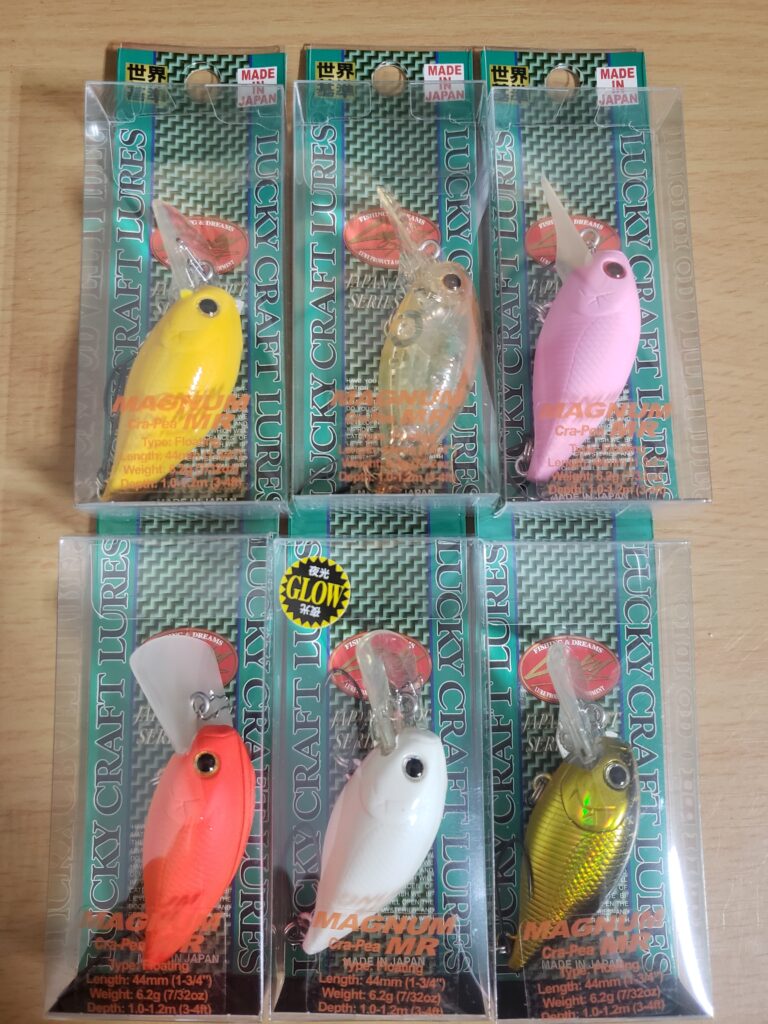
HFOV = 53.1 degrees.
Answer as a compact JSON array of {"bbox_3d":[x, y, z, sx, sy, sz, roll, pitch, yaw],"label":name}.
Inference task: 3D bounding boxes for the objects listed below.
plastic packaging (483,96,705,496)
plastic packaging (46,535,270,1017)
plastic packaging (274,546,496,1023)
[{"bbox_3d":[0.038,-0.043,0.146,0.036,0.013,0.084,-1,83,-1],"label":"plastic packaging"},{"bbox_3d":[-0.037,0.041,0.136,0.036,0.013,0.084,0,84,1],"label":"plastic packaging"},{"bbox_3d":[-0.001,0.042,0.136,0.036,0.013,0.084,0,84,1],"label":"plastic packaging"}]

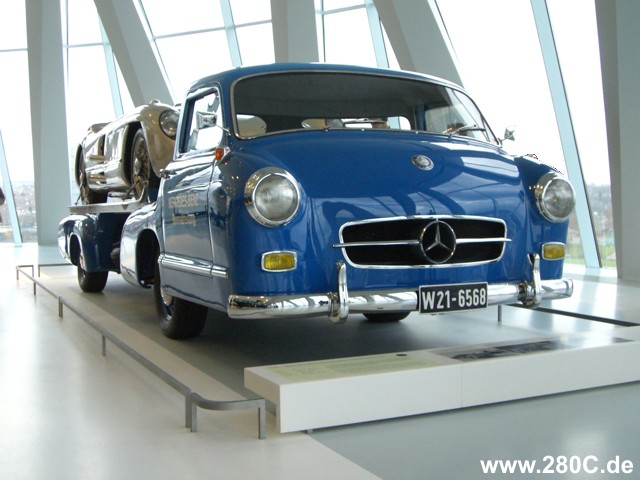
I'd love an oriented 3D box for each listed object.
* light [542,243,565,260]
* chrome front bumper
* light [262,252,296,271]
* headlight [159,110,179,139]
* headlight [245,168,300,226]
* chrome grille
[{"bbox_3d":[1.233,0.063,4.596,0.160,0.092,0.050,-2,3,-31],"label":"light"},{"bbox_3d":[0.559,0.217,4.197,1.990,0.265,0.370,-1,3,-25],"label":"chrome front bumper"},{"bbox_3d":[-0.186,0.097,3.940,0.160,0.092,0.050,-1,3,-19],"label":"light"},{"bbox_3d":[-1.053,-0.821,6.203,0.205,0.210,0.125,-1,3,-21],"label":"headlight"},{"bbox_3d":[-0.214,-0.193,3.942,0.240,0.260,0.130,-1,3,-23],"label":"headlight"},{"bbox_3d":[0.544,0.009,4.219,1.000,0.255,0.150,-1,3,-25],"label":"chrome grille"}]

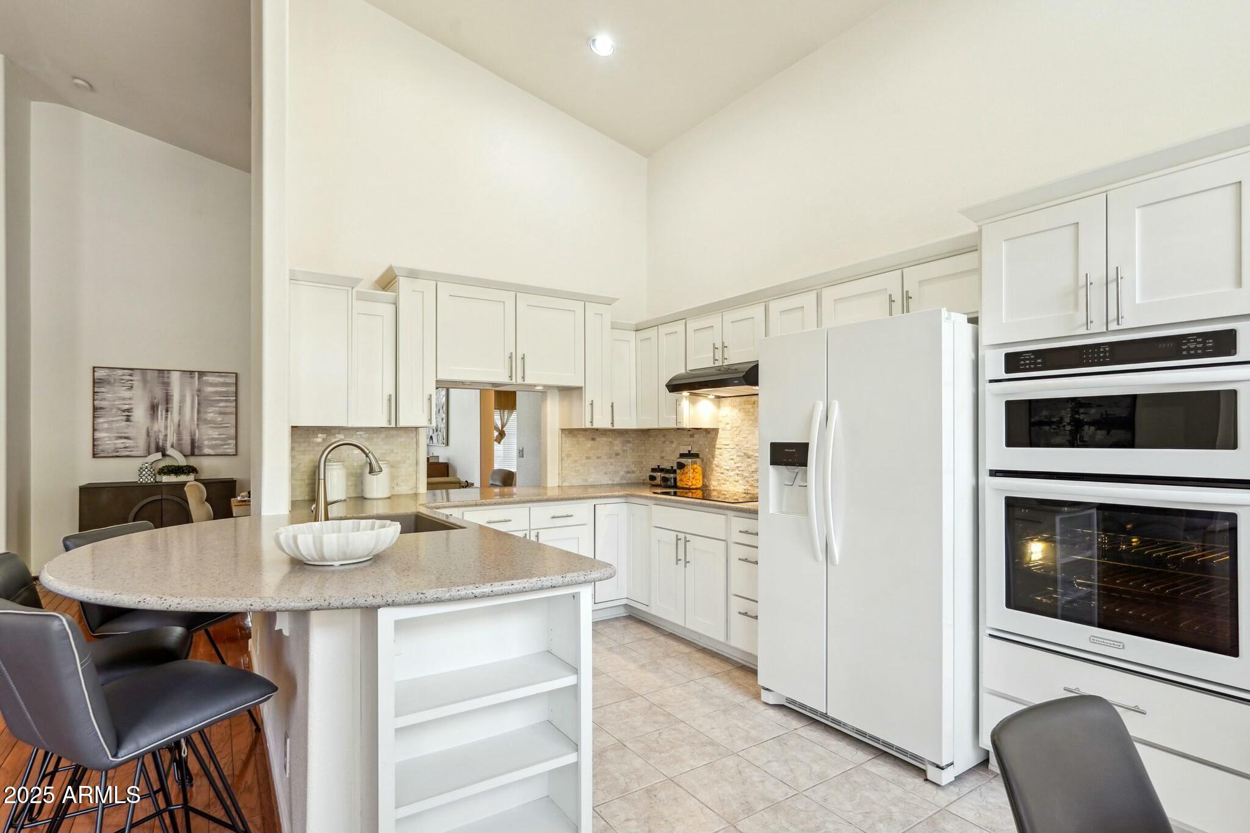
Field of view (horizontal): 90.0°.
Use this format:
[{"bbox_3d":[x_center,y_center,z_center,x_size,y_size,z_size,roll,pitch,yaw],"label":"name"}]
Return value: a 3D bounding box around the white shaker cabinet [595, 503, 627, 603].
[{"bbox_3d":[-0.267,0.956,4.629,0.278,0.720,0.600,1,-1,-34],"label":"white shaker cabinet"}]

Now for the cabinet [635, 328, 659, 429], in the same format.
[{"bbox_3d":[0.304,-0.284,4.854,0.330,0.755,0.298,1,-2,-34],"label":"cabinet"}]

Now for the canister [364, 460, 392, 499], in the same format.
[{"bbox_3d":[-1.589,0.408,4.013,0.180,0.244,0.180,1,-2,-34],"label":"canister"}]

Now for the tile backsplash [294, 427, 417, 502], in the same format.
[{"bbox_3d":[-1.748,0.292,4.003,0.839,0.456,0.015,1,-1,-34],"label":"tile backsplash"}]

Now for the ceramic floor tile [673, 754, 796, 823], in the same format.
[{"bbox_3d":[0.412,1.399,2.358,0.336,0.010,0.336,1,-2,-34],"label":"ceramic floor tile"}]

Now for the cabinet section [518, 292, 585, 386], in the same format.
[{"bbox_3d":[-0.618,-0.516,4.513,0.534,0.613,0.380,1,-2,-34],"label":"cabinet section"}]

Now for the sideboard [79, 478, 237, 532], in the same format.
[{"bbox_3d":[-4.367,1.069,5.912,1.172,0.860,0.450,1,-1,-34],"label":"sideboard"}]

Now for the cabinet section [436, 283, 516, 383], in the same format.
[{"bbox_3d":[-1.061,-0.522,4.213,0.537,0.613,0.380,1,-2,-34],"label":"cabinet section"}]

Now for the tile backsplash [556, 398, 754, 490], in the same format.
[{"bbox_3d":[0.368,0.197,4.282,0.775,0.670,1.950,1,-1,-34],"label":"tile backsplash"}]

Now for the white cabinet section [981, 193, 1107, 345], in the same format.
[{"bbox_3d":[1.740,-0.507,2.420,0.598,0.460,0.402,1,-2,-34],"label":"white cabinet section"}]

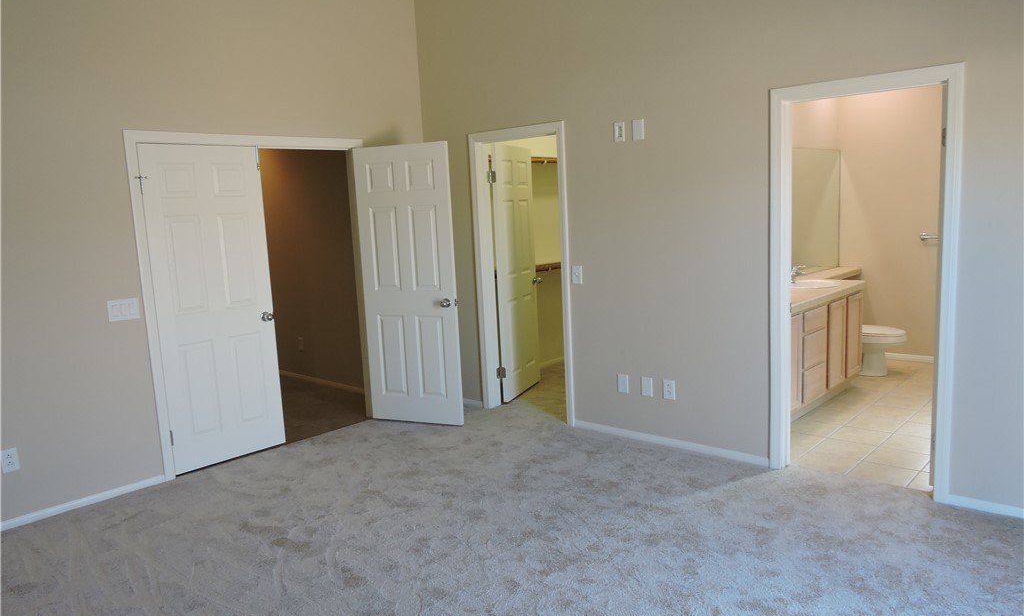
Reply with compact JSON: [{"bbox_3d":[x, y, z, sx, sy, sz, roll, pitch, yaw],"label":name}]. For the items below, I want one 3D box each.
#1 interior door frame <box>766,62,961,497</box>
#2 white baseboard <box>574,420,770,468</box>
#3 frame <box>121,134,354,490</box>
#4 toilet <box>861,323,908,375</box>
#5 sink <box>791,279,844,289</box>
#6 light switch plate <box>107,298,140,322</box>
[{"bbox_3d":[1.803,-0.107,3.688,0.893,2.100,0.140,4,11,42],"label":"interior door frame"},{"bbox_3d":[0.960,0.850,4.553,1.393,0.058,0.013,4,11,42],"label":"white baseboard"},{"bbox_3d":[-1.664,-0.097,4.852,0.140,2.100,1.650,4,11,42],"label":"frame"},{"bbox_3d":[2.987,0.198,6.101,0.720,0.730,0.420,4,11,42],"label":"toilet"},{"bbox_3d":[2.327,-0.122,5.546,0.430,0.150,0.520,4,11,42],"label":"sink"},{"bbox_3d":[-2.251,0.013,4.123,0.010,0.117,0.162,4,11,42],"label":"light switch plate"}]

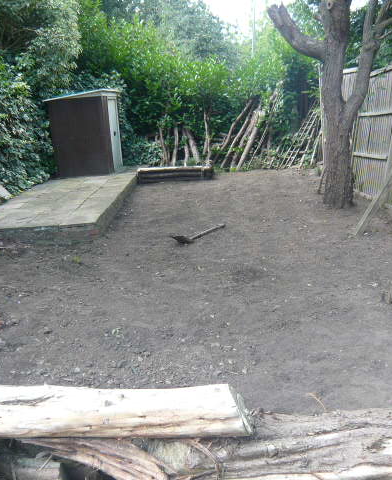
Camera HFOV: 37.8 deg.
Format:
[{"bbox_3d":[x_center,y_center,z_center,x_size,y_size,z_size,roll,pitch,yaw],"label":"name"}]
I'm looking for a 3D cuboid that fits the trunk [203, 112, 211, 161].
[{"bbox_3d":[0.269,-2.625,14.656,0.110,1.253,0.100,-4,6,0],"label":"trunk"}]

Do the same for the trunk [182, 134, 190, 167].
[{"bbox_3d":[-0.263,-2.294,14.699,0.120,0.813,0.100,-3,5,0],"label":"trunk"}]

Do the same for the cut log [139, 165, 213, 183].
[{"bbox_3d":[-0.484,-1.517,13.148,1.663,0.330,0.280,-2,12,0],"label":"cut log"}]

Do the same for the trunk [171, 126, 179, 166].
[{"bbox_3d":[-0.532,-2.380,14.678,0.110,0.989,0.100,4,7,-1],"label":"trunk"}]

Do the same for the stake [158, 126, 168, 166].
[{"bbox_3d":[-0.826,-2.380,14.676,0.100,1.000,0.100,-9,7,2],"label":"stake"}]

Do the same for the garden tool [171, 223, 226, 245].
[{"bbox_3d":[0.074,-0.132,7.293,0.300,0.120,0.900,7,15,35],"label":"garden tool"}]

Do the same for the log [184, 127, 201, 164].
[{"bbox_3d":[-0.089,-2.392,14.705,0.160,1.027,0.150,-17,4,3],"label":"log"}]

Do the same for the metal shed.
[{"bbox_3d":[-2.635,-2.576,13.946,1.380,1.840,1.750,-2,12,-2],"label":"metal shed"}]

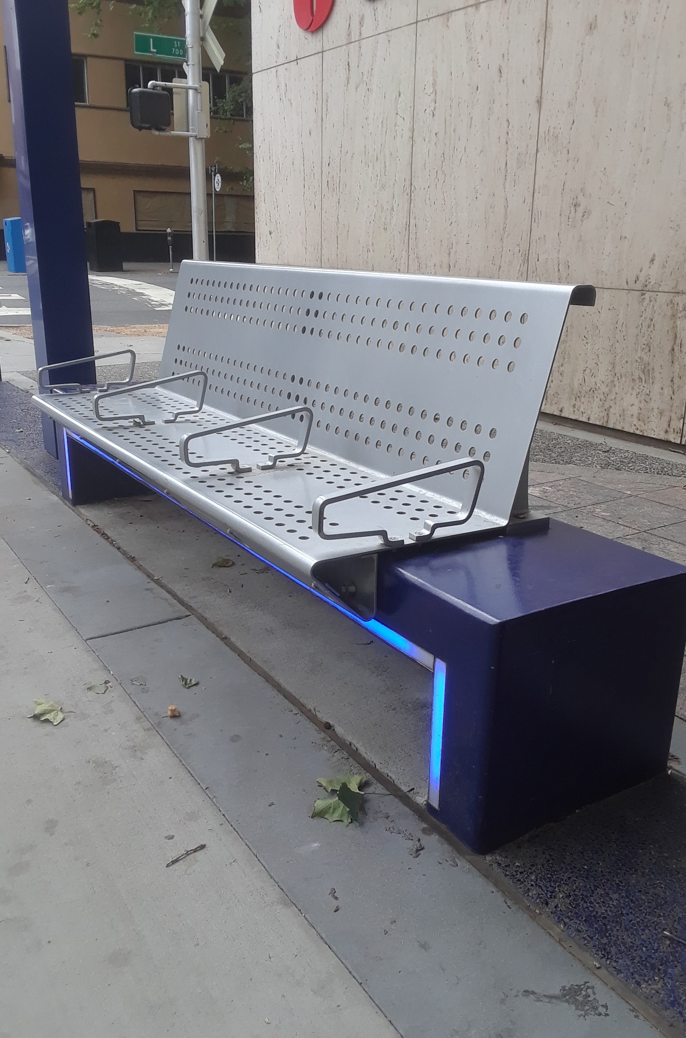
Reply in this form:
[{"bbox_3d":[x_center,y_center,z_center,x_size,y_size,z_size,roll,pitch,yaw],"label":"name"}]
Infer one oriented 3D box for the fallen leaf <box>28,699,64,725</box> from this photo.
[{"bbox_3d":[-0.693,0.441,2.074,0.090,0.026,0.092,-6,18,-19],"label":"fallen leaf"}]

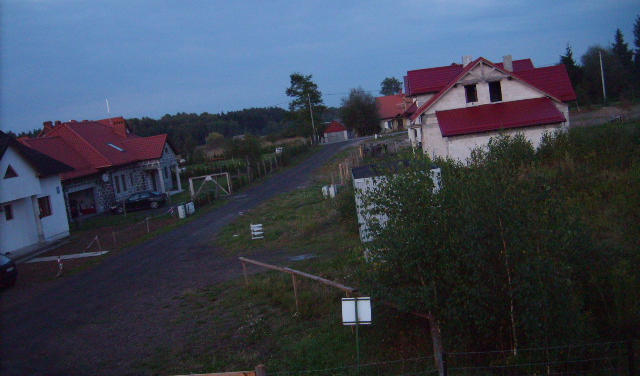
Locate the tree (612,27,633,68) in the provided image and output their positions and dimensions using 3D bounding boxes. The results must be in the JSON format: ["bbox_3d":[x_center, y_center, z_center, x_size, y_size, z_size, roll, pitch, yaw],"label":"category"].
[{"bbox_3d":[53.173,-21.741,113.000,4.600,12.000,4.600,-8,6,0],"label":"tree"}]

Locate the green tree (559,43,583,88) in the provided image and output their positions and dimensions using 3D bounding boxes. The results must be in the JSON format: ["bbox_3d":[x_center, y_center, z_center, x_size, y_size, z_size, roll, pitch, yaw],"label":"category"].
[{"bbox_3d":[42.752,-19.294,110.000,4.600,10.000,4.600,-8,6,0],"label":"green tree"}]

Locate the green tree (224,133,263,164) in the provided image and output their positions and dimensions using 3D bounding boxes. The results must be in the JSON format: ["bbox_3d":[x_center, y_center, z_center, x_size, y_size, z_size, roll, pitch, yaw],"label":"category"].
[{"bbox_3d":[-7.566,-3.610,64.000,3.800,3.600,3.800,-8,6,0],"label":"green tree"}]

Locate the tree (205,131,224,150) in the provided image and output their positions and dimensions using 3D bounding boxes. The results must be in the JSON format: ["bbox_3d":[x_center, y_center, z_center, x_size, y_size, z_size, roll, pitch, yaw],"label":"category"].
[{"bbox_3d":[-22.717,-10.385,140.000,4.600,4.600,4.600,-8,6,0],"label":"tree"}]

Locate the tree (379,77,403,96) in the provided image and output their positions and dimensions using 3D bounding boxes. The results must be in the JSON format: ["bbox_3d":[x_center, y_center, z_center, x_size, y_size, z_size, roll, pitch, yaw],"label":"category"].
[{"bbox_3d":[15.902,-18.714,140.000,5.600,10.500,5.600,-8,6,0],"label":"tree"}]

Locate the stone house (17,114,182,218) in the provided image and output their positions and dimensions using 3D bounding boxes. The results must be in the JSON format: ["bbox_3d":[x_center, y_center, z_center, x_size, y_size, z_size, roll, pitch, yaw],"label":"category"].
[{"bbox_3d":[-20.925,-1.825,56.036,12.800,7.600,16.500,-6,6,12],"label":"stone house"}]

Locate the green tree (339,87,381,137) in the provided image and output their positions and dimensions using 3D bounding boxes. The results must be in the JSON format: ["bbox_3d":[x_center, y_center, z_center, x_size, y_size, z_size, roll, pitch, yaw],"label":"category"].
[{"bbox_3d":[6.552,-12.367,106.000,6.600,8.400,6.600,-8,6,0],"label":"green tree"}]

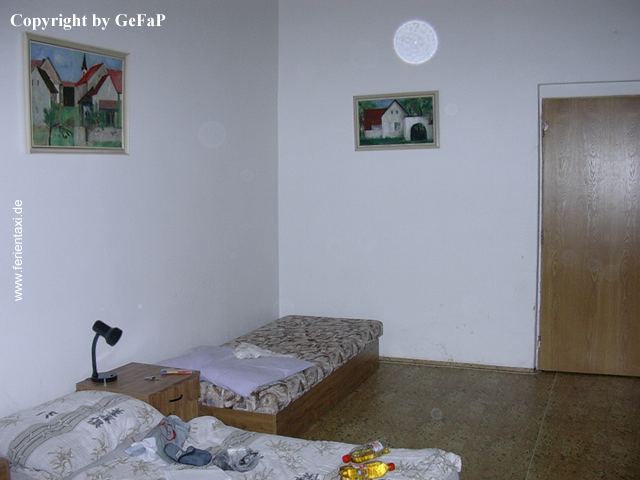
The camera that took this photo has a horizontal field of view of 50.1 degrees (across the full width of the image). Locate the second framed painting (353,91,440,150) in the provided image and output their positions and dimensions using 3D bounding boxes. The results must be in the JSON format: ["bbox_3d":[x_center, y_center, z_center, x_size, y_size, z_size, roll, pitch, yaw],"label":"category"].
[{"bbox_3d":[0.574,-0.888,5.147,0.650,0.414,0.035,1,4,21],"label":"second framed painting"}]

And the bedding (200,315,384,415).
[{"bbox_3d":[-0.242,0.739,4.477,0.847,0.123,2.044,1,4,21],"label":"bedding"}]

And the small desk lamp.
[{"bbox_3d":[-1.067,0.554,3.396,0.153,0.281,0.128,-1,4,-11],"label":"small desk lamp"}]

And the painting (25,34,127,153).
[{"bbox_3d":[-1.154,-0.678,3.331,0.035,0.522,0.699,1,4,21],"label":"painting"}]

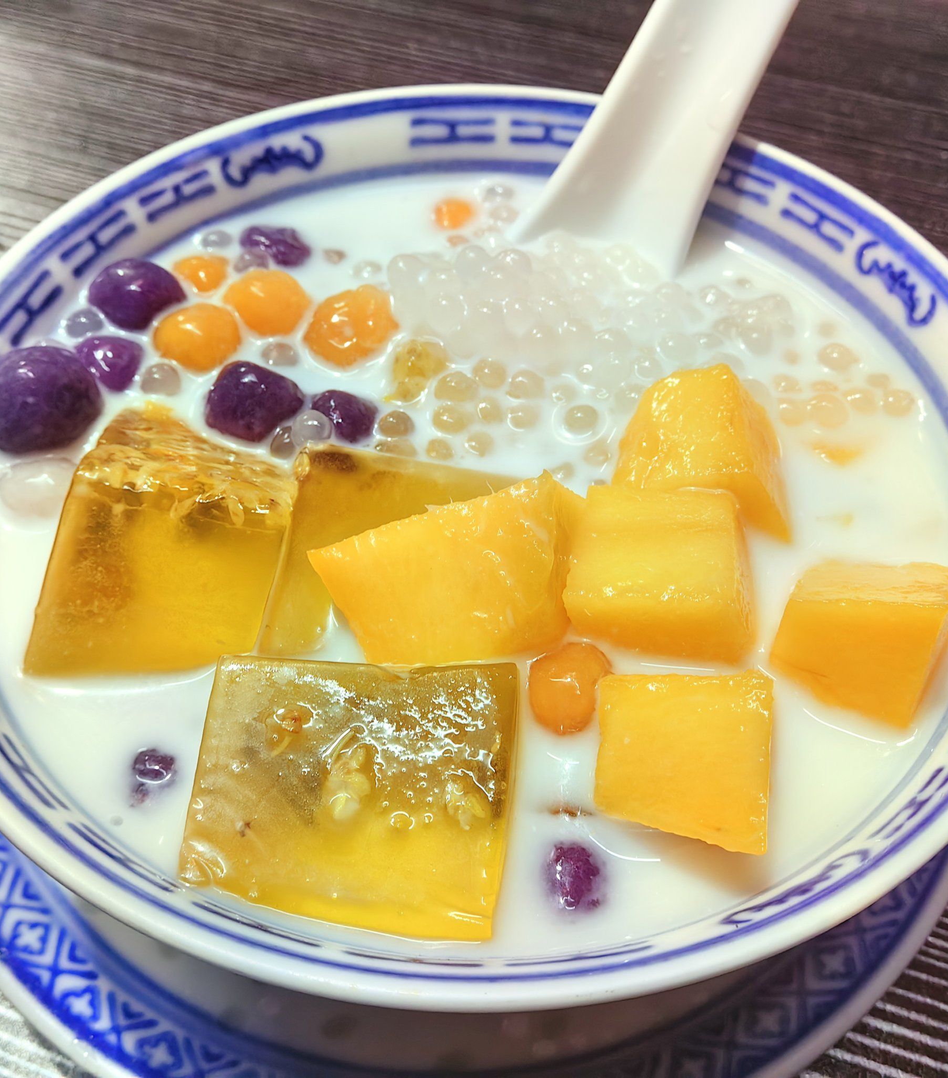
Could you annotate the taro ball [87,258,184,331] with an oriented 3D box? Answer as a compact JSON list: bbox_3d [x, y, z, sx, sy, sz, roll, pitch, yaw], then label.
[{"bbox_3d":[-0.050,-0.035,0.166,0.014,0.012,0.013,0,53,0],"label":"taro ball"}]

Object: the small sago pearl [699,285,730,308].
[{"bbox_3d":[0.035,-0.035,0.165,0.005,0.004,0.004,0,53,0],"label":"small sago pearl"}]

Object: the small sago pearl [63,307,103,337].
[{"bbox_3d":[-0.057,-0.031,0.163,0.005,0.005,0.005,1,53,0],"label":"small sago pearl"}]

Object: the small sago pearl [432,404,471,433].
[{"bbox_3d":[-0.003,-0.016,0.154,0.005,0.004,0.005,0,53,0],"label":"small sago pearl"}]

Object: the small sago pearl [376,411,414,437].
[{"bbox_3d":[-0.011,-0.015,0.150,0.005,0.005,0.005,0,53,0],"label":"small sago pearl"}]

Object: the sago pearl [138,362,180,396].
[{"bbox_3d":[-0.045,-0.023,0.159,0.005,0.005,0.005,0,53,0],"label":"sago pearl"}]

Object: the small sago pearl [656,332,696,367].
[{"bbox_3d":[0.029,-0.027,0.160,0.005,0.005,0.005,0,53,0],"label":"small sago pearl"}]

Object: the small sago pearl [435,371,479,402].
[{"bbox_3d":[-0.002,-0.021,0.154,0.006,0.005,0.005,0,53,0],"label":"small sago pearl"}]

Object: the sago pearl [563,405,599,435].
[{"bbox_3d":[0.015,-0.016,0.153,0.005,0.005,0.005,1,53,0],"label":"sago pearl"}]

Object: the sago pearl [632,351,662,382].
[{"bbox_3d":[0.024,-0.024,0.157,0.004,0.004,0.004,0,53,0],"label":"sago pearl"}]

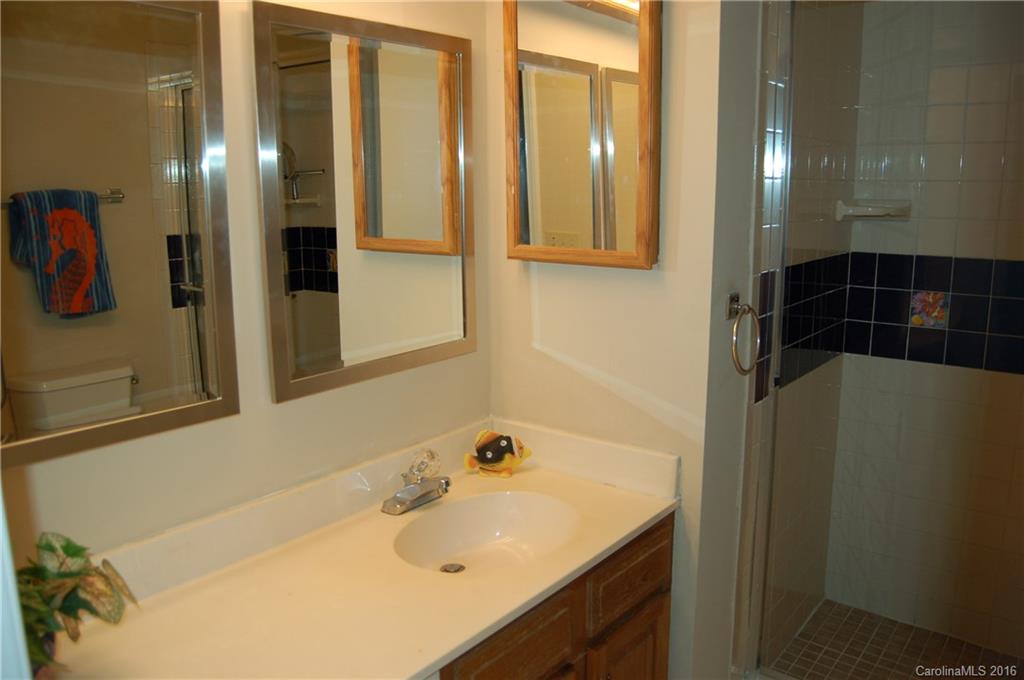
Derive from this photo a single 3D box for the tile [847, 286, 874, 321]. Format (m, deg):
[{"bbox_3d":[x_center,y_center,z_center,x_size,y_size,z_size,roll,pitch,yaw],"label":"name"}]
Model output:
[{"bbox_3d":[1.138,-0.116,2.504,0.080,0.107,0.010,9,14,39],"label":"tile"}]

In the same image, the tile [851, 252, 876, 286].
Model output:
[{"bbox_3d":[1.137,-0.223,2.483,0.080,0.107,0.010,9,14,39],"label":"tile"}]

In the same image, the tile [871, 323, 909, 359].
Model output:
[{"bbox_3d":[1.217,0.004,2.465,0.108,0.108,0.010,8,15,39],"label":"tile"}]

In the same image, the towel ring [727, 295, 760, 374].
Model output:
[{"bbox_3d":[0.536,-0.011,1.807,0.055,0.179,0.153,9,14,39],"label":"towel ring"}]

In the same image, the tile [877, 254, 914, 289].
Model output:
[{"bbox_3d":[1.213,-0.214,2.422,0.108,0.108,0.010,8,15,39],"label":"tile"}]

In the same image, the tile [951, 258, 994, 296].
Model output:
[{"bbox_3d":[1.376,-0.189,2.289,0.108,0.108,0.010,8,15,39],"label":"tile"}]

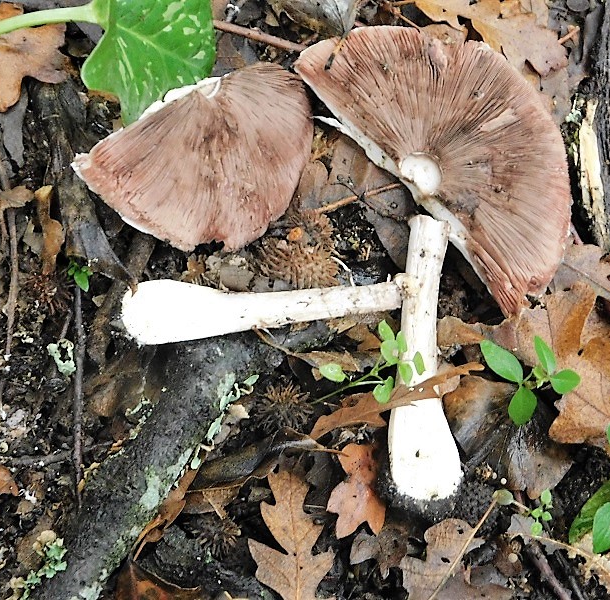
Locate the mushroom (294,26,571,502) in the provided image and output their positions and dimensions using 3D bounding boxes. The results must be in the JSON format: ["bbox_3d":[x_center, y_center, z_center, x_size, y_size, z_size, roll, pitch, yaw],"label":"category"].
[{"bbox_3d":[0.062,-0.026,0.578,0.136,0.050,0.251,0,70,0],"label":"mushroom"}]

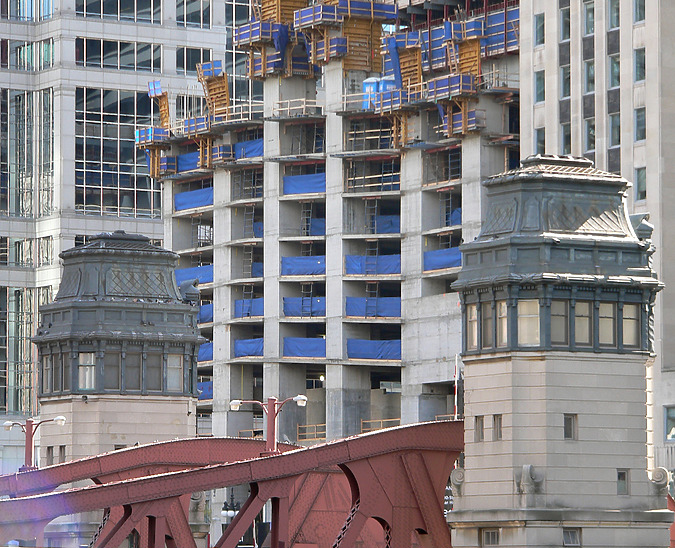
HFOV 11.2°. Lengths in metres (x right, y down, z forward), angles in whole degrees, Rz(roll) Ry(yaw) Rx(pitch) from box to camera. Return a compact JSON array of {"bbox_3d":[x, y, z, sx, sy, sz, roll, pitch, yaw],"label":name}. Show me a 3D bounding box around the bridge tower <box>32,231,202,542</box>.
[{"bbox_3d":[-9.091,5.877,143.912,6.600,15.400,4.900,3,-6,-32],"label":"bridge tower"}]

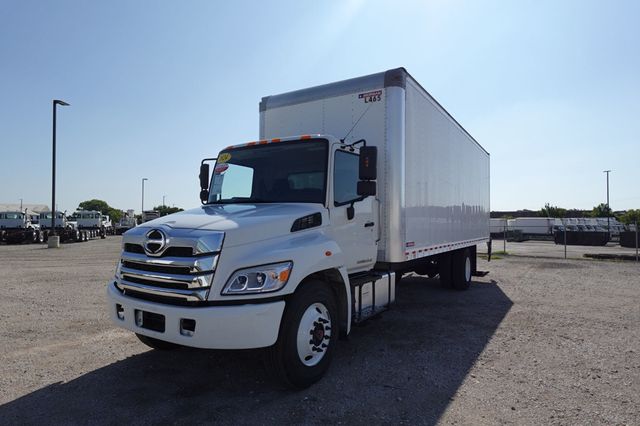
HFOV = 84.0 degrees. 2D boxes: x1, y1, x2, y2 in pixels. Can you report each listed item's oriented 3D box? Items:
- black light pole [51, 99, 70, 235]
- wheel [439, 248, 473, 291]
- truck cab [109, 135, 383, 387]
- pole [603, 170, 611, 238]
[{"bbox_3d":[-15.805,-2.743,21.782,0.350,8.200,0.900,-1,-2,42],"label":"black light pole"},{"bbox_3d":[3.130,1.245,8.286,0.600,1.000,1.000,-1,-2,34],"label":"wheel"},{"bbox_3d":[-0.711,0.307,4.248,2.450,2.600,2.750,-1,-2,34],"label":"truck cab"},{"bbox_3d":[38.150,-1.260,47.000,1.300,8.700,0.350,-1,-2,30],"label":"pole"}]

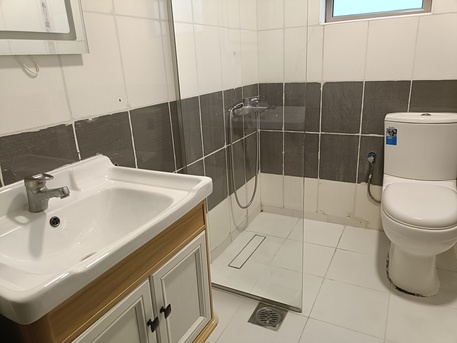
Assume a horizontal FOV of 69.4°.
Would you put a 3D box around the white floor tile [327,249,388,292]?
[{"bbox_3d":[0.748,0.554,1.867,0.323,0.010,0.322,7,21,28],"label":"white floor tile"}]

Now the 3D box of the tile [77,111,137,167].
[{"bbox_3d":[-0.440,-0.041,1.237,0.012,0.326,0.247,7,21,28],"label":"tile"}]

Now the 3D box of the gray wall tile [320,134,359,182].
[{"bbox_3d":[0.745,-0.091,2.232,0.247,0.324,0.012,7,21,28],"label":"gray wall tile"}]

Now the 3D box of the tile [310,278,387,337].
[{"bbox_3d":[0.596,0.651,1.600,0.323,0.010,0.322,7,21,28],"label":"tile"}]

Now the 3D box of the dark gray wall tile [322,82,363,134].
[{"bbox_3d":[0.724,-0.402,2.114,0.254,0.331,0.010,7,21,28],"label":"dark gray wall tile"}]

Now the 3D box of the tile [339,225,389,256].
[{"bbox_3d":[0.898,0.458,2.131,0.323,0.010,0.316,7,21,28],"label":"tile"}]

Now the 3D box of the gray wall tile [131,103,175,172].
[{"bbox_3d":[-0.323,-0.116,1.442,0.012,0.326,0.247,7,21,28],"label":"gray wall tile"}]

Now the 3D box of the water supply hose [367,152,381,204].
[{"bbox_3d":[0.937,0.041,2.092,0.093,0.336,0.091,7,21,28],"label":"water supply hose"}]

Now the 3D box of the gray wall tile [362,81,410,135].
[{"bbox_3d":[0.948,-0.376,1.996,0.254,0.331,0.010,7,21,28],"label":"gray wall tile"}]

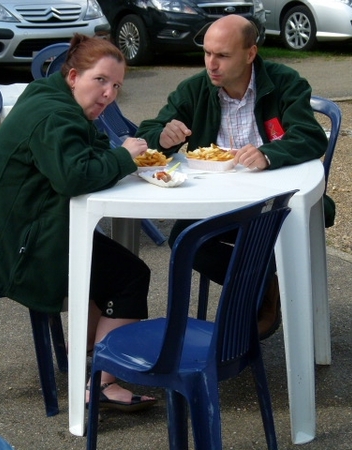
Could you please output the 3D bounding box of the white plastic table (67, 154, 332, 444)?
[{"bbox_3d":[0.091,0.202,3.874,0.770,0.720,0.770,1,13,10],"label":"white plastic table"}]

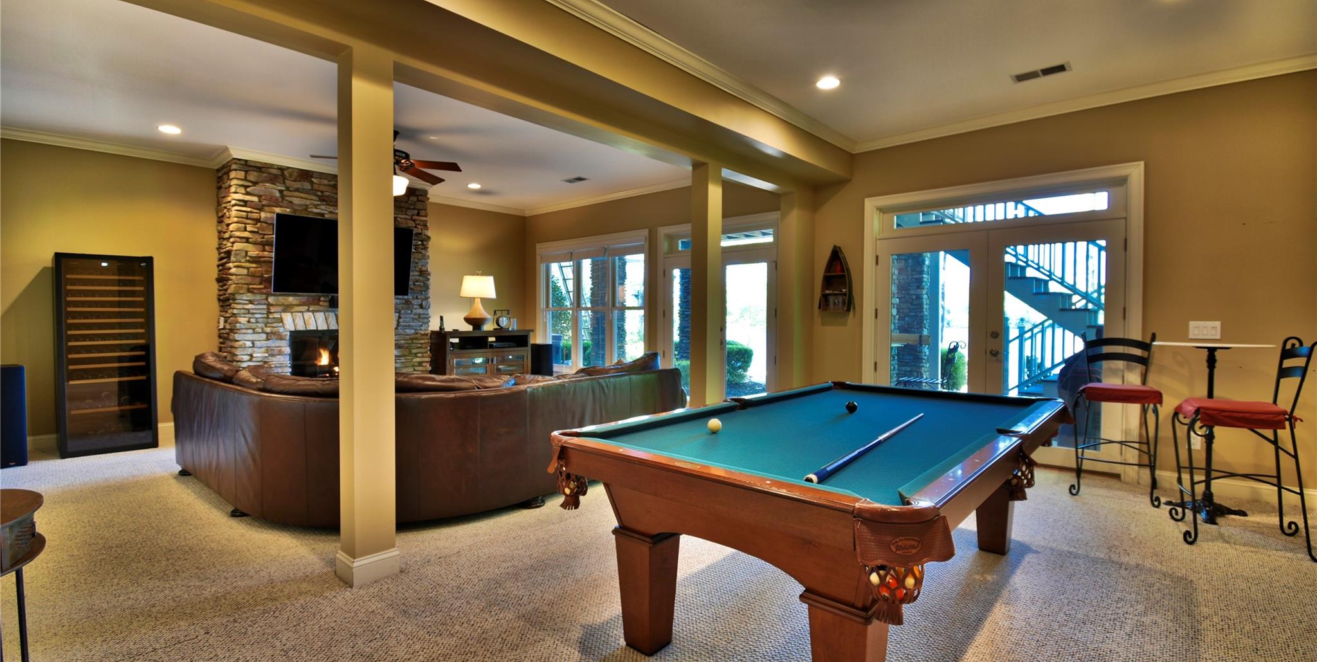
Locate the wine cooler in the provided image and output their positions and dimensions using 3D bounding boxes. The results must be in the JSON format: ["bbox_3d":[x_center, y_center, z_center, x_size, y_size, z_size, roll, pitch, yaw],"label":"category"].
[{"bbox_3d":[-5.108,0.203,5.078,0.643,1.745,0.621,2,2,42],"label":"wine cooler"}]

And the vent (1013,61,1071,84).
[{"bbox_3d":[2.733,-1.830,3.928,0.336,0.020,0.161,2,2,42],"label":"vent"}]

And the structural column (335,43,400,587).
[{"bbox_3d":[-1.405,-0.071,2.652,0.202,2.464,0.202,2,2,42],"label":"structural column"}]

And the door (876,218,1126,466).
[{"bbox_3d":[2.890,0.114,4.891,1.917,1.986,0.059,2,2,42],"label":"door"}]

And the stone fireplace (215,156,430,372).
[{"bbox_3d":[-3.886,-0.372,6.577,0.641,2.817,2.058,2,2,42],"label":"stone fireplace"}]

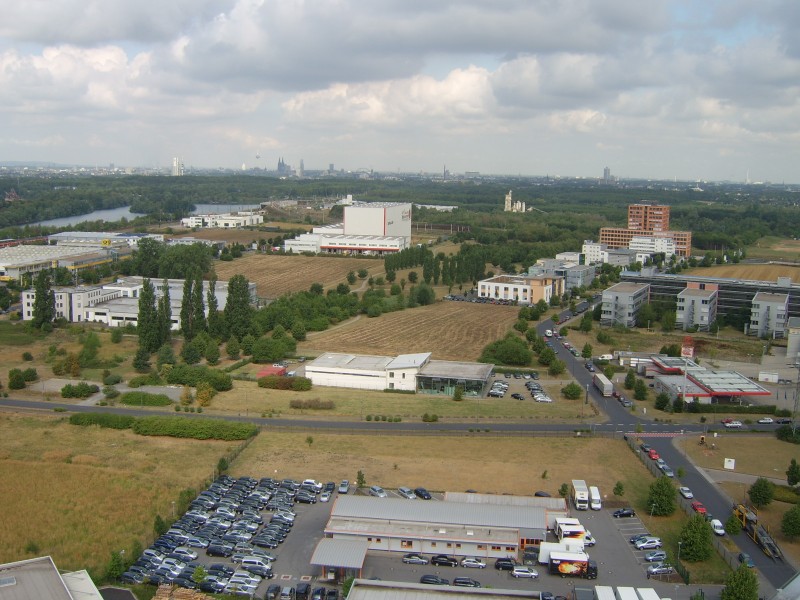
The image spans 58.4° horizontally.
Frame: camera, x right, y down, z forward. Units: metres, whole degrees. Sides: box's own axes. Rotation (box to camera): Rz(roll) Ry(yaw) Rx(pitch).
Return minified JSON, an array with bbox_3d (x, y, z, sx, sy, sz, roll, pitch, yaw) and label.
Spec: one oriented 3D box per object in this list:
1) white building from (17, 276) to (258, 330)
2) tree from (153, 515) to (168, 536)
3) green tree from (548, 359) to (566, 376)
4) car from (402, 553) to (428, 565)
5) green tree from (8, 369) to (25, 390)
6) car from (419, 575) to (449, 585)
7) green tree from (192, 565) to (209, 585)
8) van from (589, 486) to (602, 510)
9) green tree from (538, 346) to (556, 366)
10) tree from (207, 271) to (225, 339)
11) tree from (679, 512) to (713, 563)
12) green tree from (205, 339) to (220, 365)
[{"bbox_3d":[-111.230,-0.585,315.091,73.500,11.400,64.500,3,10,11],"label":"white building"},{"bbox_3d":[-44.335,41.792,132.893,2.410,4.100,2.410,1,10,0],"label":"tree"},{"bbox_3d":[52.124,22.223,236.765,5.600,6.000,5.600,1,10,0],"label":"green tree"},{"bbox_3d":[2.801,45.398,126.051,4.500,1.420,1.780,2,10,5],"label":"car"},{"bbox_3d":[-116.531,23.971,217.970,4.870,5.530,4.870,1,10,0],"label":"green tree"},{"bbox_3d":[5.515,44.138,112.309,4.600,1.500,1.800,2,10,4],"label":"car"},{"bbox_3d":[-32.362,45.094,116.503,2.600,4.000,2.600,1,10,0],"label":"green tree"},{"bbox_3d":[40.627,41.481,149.193,1.970,2.350,5.800,2,10,6],"label":"van"},{"bbox_3d":[52.845,20.287,255.509,5.783,7.095,5.783,1,10,0],"label":"green tree"},{"bbox_3d":[-73.609,2.002,284.689,5.580,27.301,5.580,1,10,0],"label":"tree"},{"bbox_3d":[52.635,42.412,127.399,5.716,9.297,5.716,1,10,0],"label":"tree"},{"bbox_3d":[-64.746,18.277,248.042,5.190,8.030,5.190,1,10,0],"label":"green tree"}]

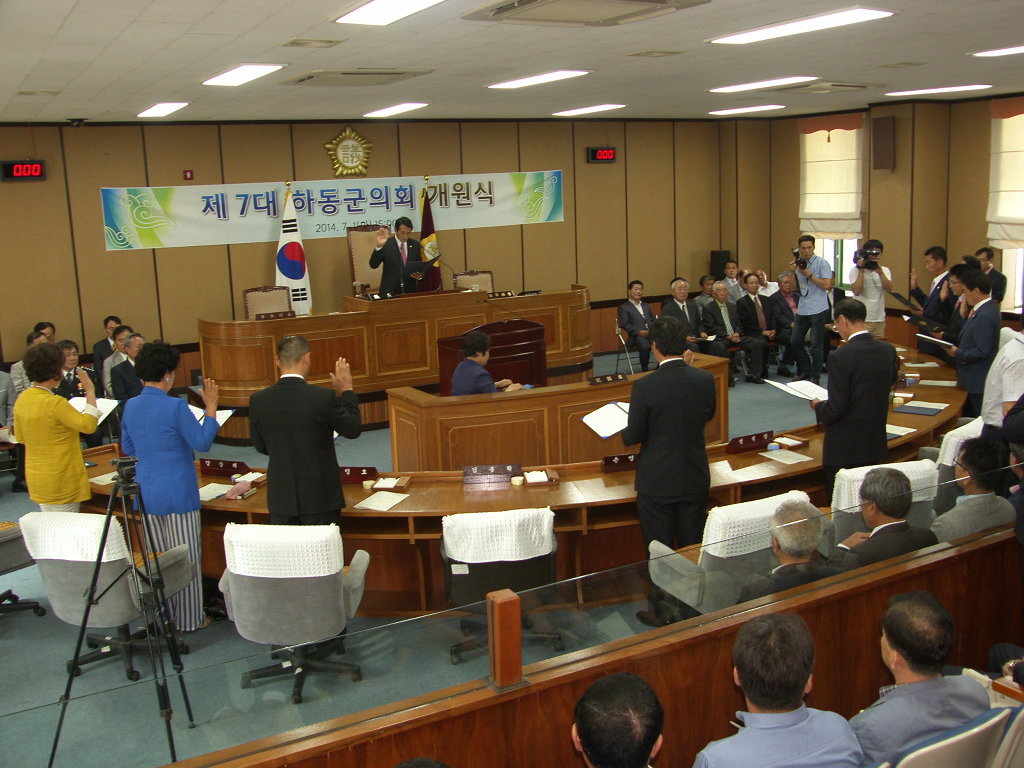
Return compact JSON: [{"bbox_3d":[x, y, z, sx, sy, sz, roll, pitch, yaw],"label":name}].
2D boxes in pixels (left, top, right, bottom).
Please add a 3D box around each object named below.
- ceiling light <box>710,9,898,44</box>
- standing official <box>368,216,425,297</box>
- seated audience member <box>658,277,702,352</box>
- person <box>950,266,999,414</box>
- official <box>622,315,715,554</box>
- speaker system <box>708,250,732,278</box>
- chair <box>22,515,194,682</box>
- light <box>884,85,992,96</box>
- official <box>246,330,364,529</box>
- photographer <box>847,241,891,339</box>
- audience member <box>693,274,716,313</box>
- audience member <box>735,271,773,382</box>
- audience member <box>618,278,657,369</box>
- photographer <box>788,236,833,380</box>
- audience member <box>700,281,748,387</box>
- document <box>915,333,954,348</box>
[{"bbox_3d":[1.676,-2.113,6.099,0.290,0.060,1.240,-8,12,-28],"label":"ceiling light"},{"bbox_3d":[-1.301,-1.039,11.762,0.580,1.680,0.450,-8,11,-28],"label":"standing official"},{"bbox_3d":[2.264,-0.646,12.716,0.560,1.250,0.820,-9,13,-31],"label":"seated audience member"},{"bbox_3d":[3.484,0.023,7.800,0.480,1.720,0.500,-1,11,7],"label":"person"},{"bbox_3d":[0.893,0.508,5.800,0.560,1.730,0.460,-6,12,-19],"label":"official"},{"bbox_3d":[3.073,-1.691,15.224,0.320,0.550,0.300,0,11,10],"label":"speaker system"},{"bbox_3d":[-2.086,1.040,5.463,0.650,0.890,0.660,1,11,18],"label":"chair"},{"bbox_3d":[4.577,-3.167,11.137,0.290,0.060,1.240,-8,12,-28],"label":"light"},{"bbox_3d":[-1.142,0.608,5.700,0.600,1.730,0.460,-1,11,4],"label":"official"},{"bbox_3d":[4.117,-0.804,11.847,0.580,1.715,0.500,3,12,30],"label":"photographer"},{"bbox_3d":[2.563,-0.795,13.261,0.480,1.190,0.680,-7,12,-23],"label":"audience member"},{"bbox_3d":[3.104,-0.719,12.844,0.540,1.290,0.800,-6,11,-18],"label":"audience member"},{"bbox_3d":[1.518,-0.554,11.988,0.500,1.272,0.700,-6,12,-20],"label":"audience member"},{"bbox_3d":[3.604,-0.907,12.500,0.550,1.750,0.500,8,15,42],"label":"photographer"},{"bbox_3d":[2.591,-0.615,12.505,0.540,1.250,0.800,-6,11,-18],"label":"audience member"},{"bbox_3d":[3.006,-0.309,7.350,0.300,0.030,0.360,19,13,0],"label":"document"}]

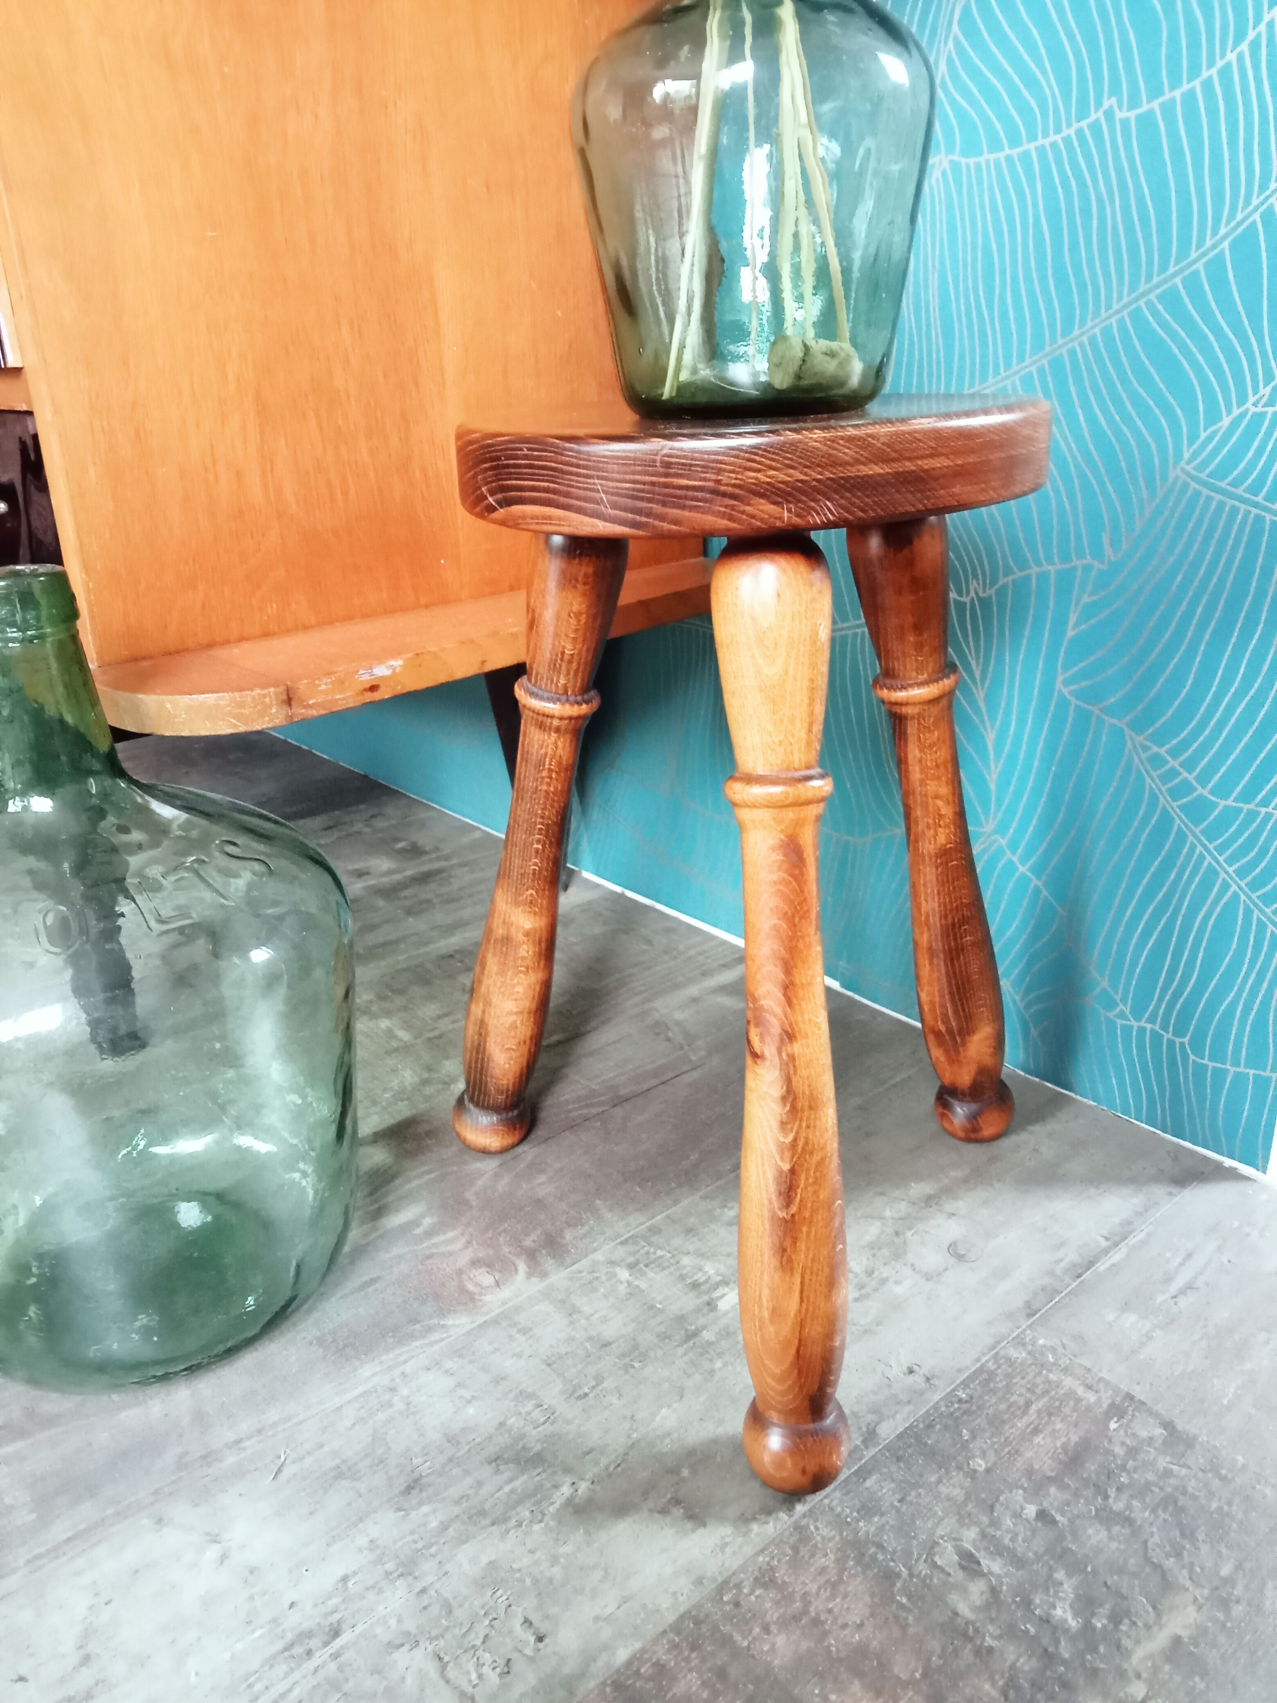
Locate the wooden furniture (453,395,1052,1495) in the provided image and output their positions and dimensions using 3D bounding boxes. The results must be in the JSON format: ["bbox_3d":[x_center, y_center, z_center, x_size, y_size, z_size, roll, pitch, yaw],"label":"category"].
[{"bbox_3d":[0.055,0.020,0.686,0.356,0.458,0.344,-3,22,-1],"label":"wooden furniture"}]

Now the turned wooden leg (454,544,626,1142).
[{"bbox_3d":[-0.061,0.006,0.793,0.049,0.428,0.049,24,32,21],"label":"turned wooden leg"}]

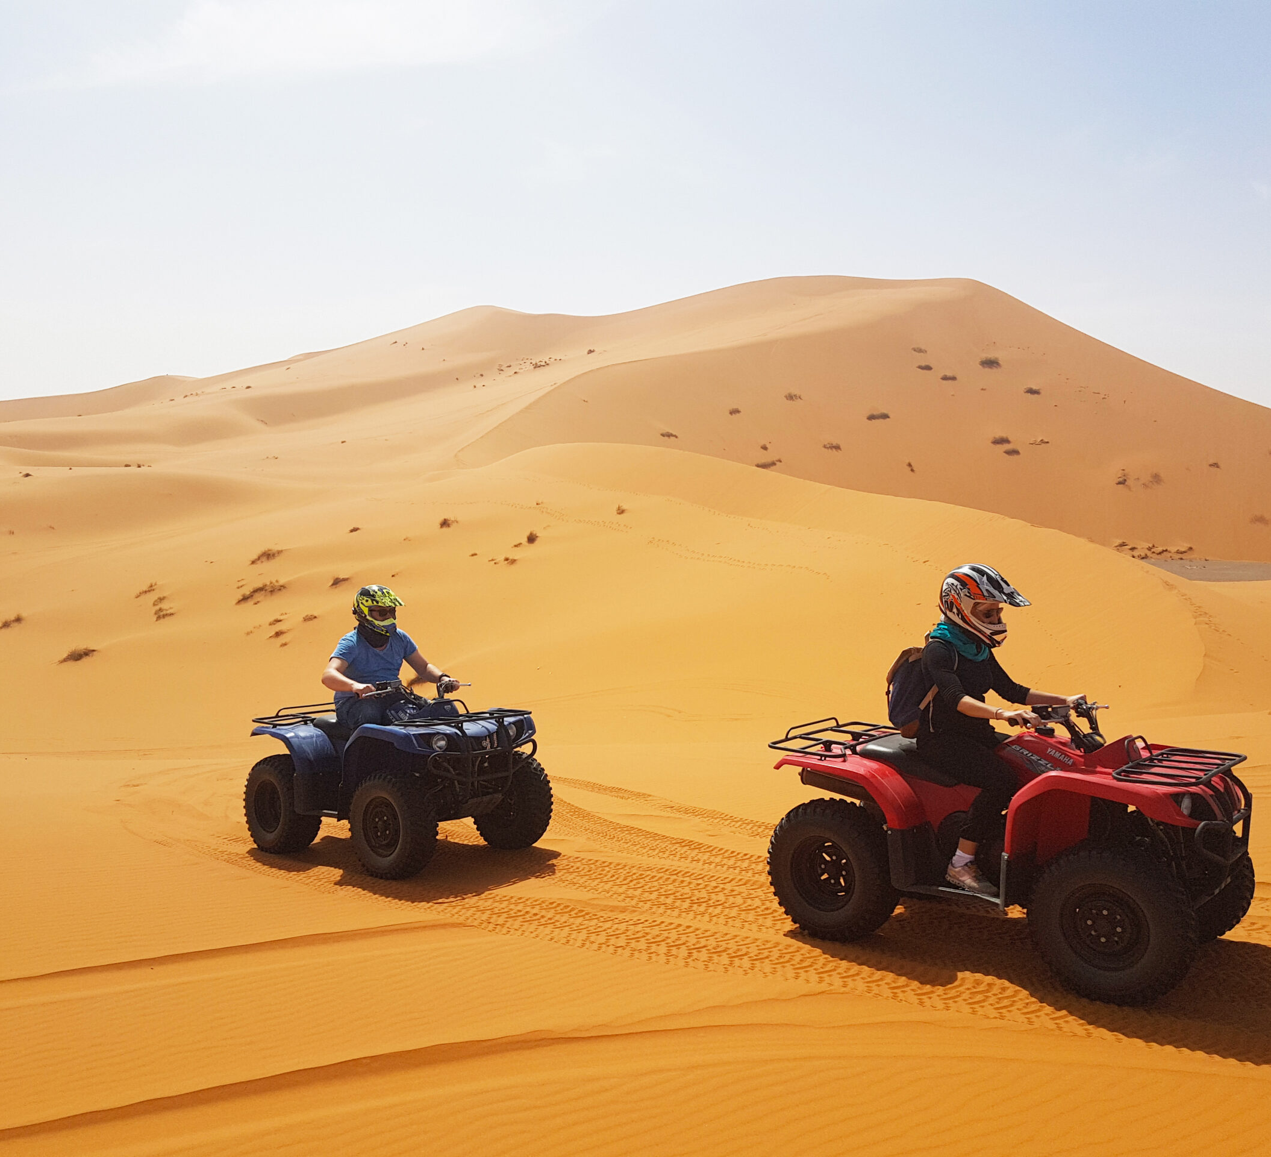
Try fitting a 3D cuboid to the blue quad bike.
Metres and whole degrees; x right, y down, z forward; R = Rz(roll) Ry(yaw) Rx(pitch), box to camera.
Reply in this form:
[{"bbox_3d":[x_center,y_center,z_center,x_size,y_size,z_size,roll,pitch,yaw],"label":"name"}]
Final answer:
[{"bbox_3d":[-1.556,1.200,7.398,1.975,1.075,1.090,-4,-1,42],"label":"blue quad bike"}]

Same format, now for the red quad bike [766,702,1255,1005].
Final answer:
[{"bbox_3d":[1.662,1.095,5.243,1.975,1.075,1.090,0,2,39],"label":"red quad bike"}]

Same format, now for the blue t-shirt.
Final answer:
[{"bbox_3d":[-1.710,0.559,7.523,0.360,0.490,0.500,3,3,42],"label":"blue t-shirt"}]

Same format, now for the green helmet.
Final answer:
[{"bbox_3d":[-1.659,0.209,7.468,0.360,0.310,0.255,3,3,42],"label":"green helmet"}]

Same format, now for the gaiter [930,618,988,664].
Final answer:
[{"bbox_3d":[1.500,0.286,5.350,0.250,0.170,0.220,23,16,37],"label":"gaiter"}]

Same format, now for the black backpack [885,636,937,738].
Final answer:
[{"bbox_3d":[1.327,0.512,5.499,0.200,0.440,0.280,13,10,38],"label":"black backpack"}]

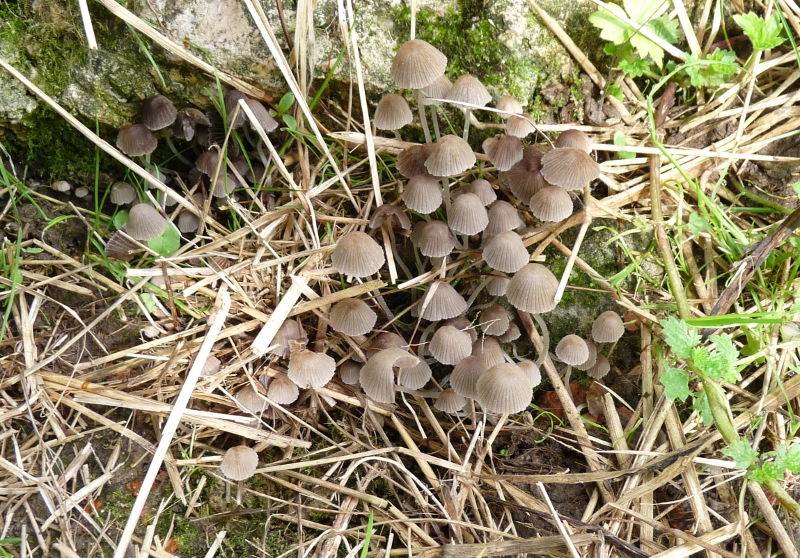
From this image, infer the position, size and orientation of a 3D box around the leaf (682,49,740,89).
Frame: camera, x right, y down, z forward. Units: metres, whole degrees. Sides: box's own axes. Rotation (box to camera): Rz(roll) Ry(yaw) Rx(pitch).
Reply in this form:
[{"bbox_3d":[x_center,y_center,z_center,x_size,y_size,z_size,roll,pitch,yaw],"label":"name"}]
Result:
[{"bbox_3d":[0.200,-0.135,0.400,0.034,0.007,0.026,-7,76,13],"label":"leaf"}]

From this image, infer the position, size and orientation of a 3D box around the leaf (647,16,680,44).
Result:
[{"bbox_3d":[0.173,-0.164,0.410,0.021,0.006,0.020,9,82,14],"label":"leaf"}]

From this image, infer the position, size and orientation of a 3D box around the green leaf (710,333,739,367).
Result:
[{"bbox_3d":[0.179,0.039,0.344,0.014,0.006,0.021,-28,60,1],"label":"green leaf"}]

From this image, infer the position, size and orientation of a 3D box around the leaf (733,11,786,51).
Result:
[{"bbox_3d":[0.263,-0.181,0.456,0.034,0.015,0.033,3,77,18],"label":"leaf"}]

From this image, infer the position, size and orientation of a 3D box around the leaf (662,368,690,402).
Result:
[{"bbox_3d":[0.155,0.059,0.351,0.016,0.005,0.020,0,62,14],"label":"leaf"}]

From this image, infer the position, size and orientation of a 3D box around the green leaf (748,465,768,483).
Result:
[{"bbox_3d":[0.172,0.094,0.300,0.009,0.003,0.009,-34,58,-4],"label":"green leaf"}]

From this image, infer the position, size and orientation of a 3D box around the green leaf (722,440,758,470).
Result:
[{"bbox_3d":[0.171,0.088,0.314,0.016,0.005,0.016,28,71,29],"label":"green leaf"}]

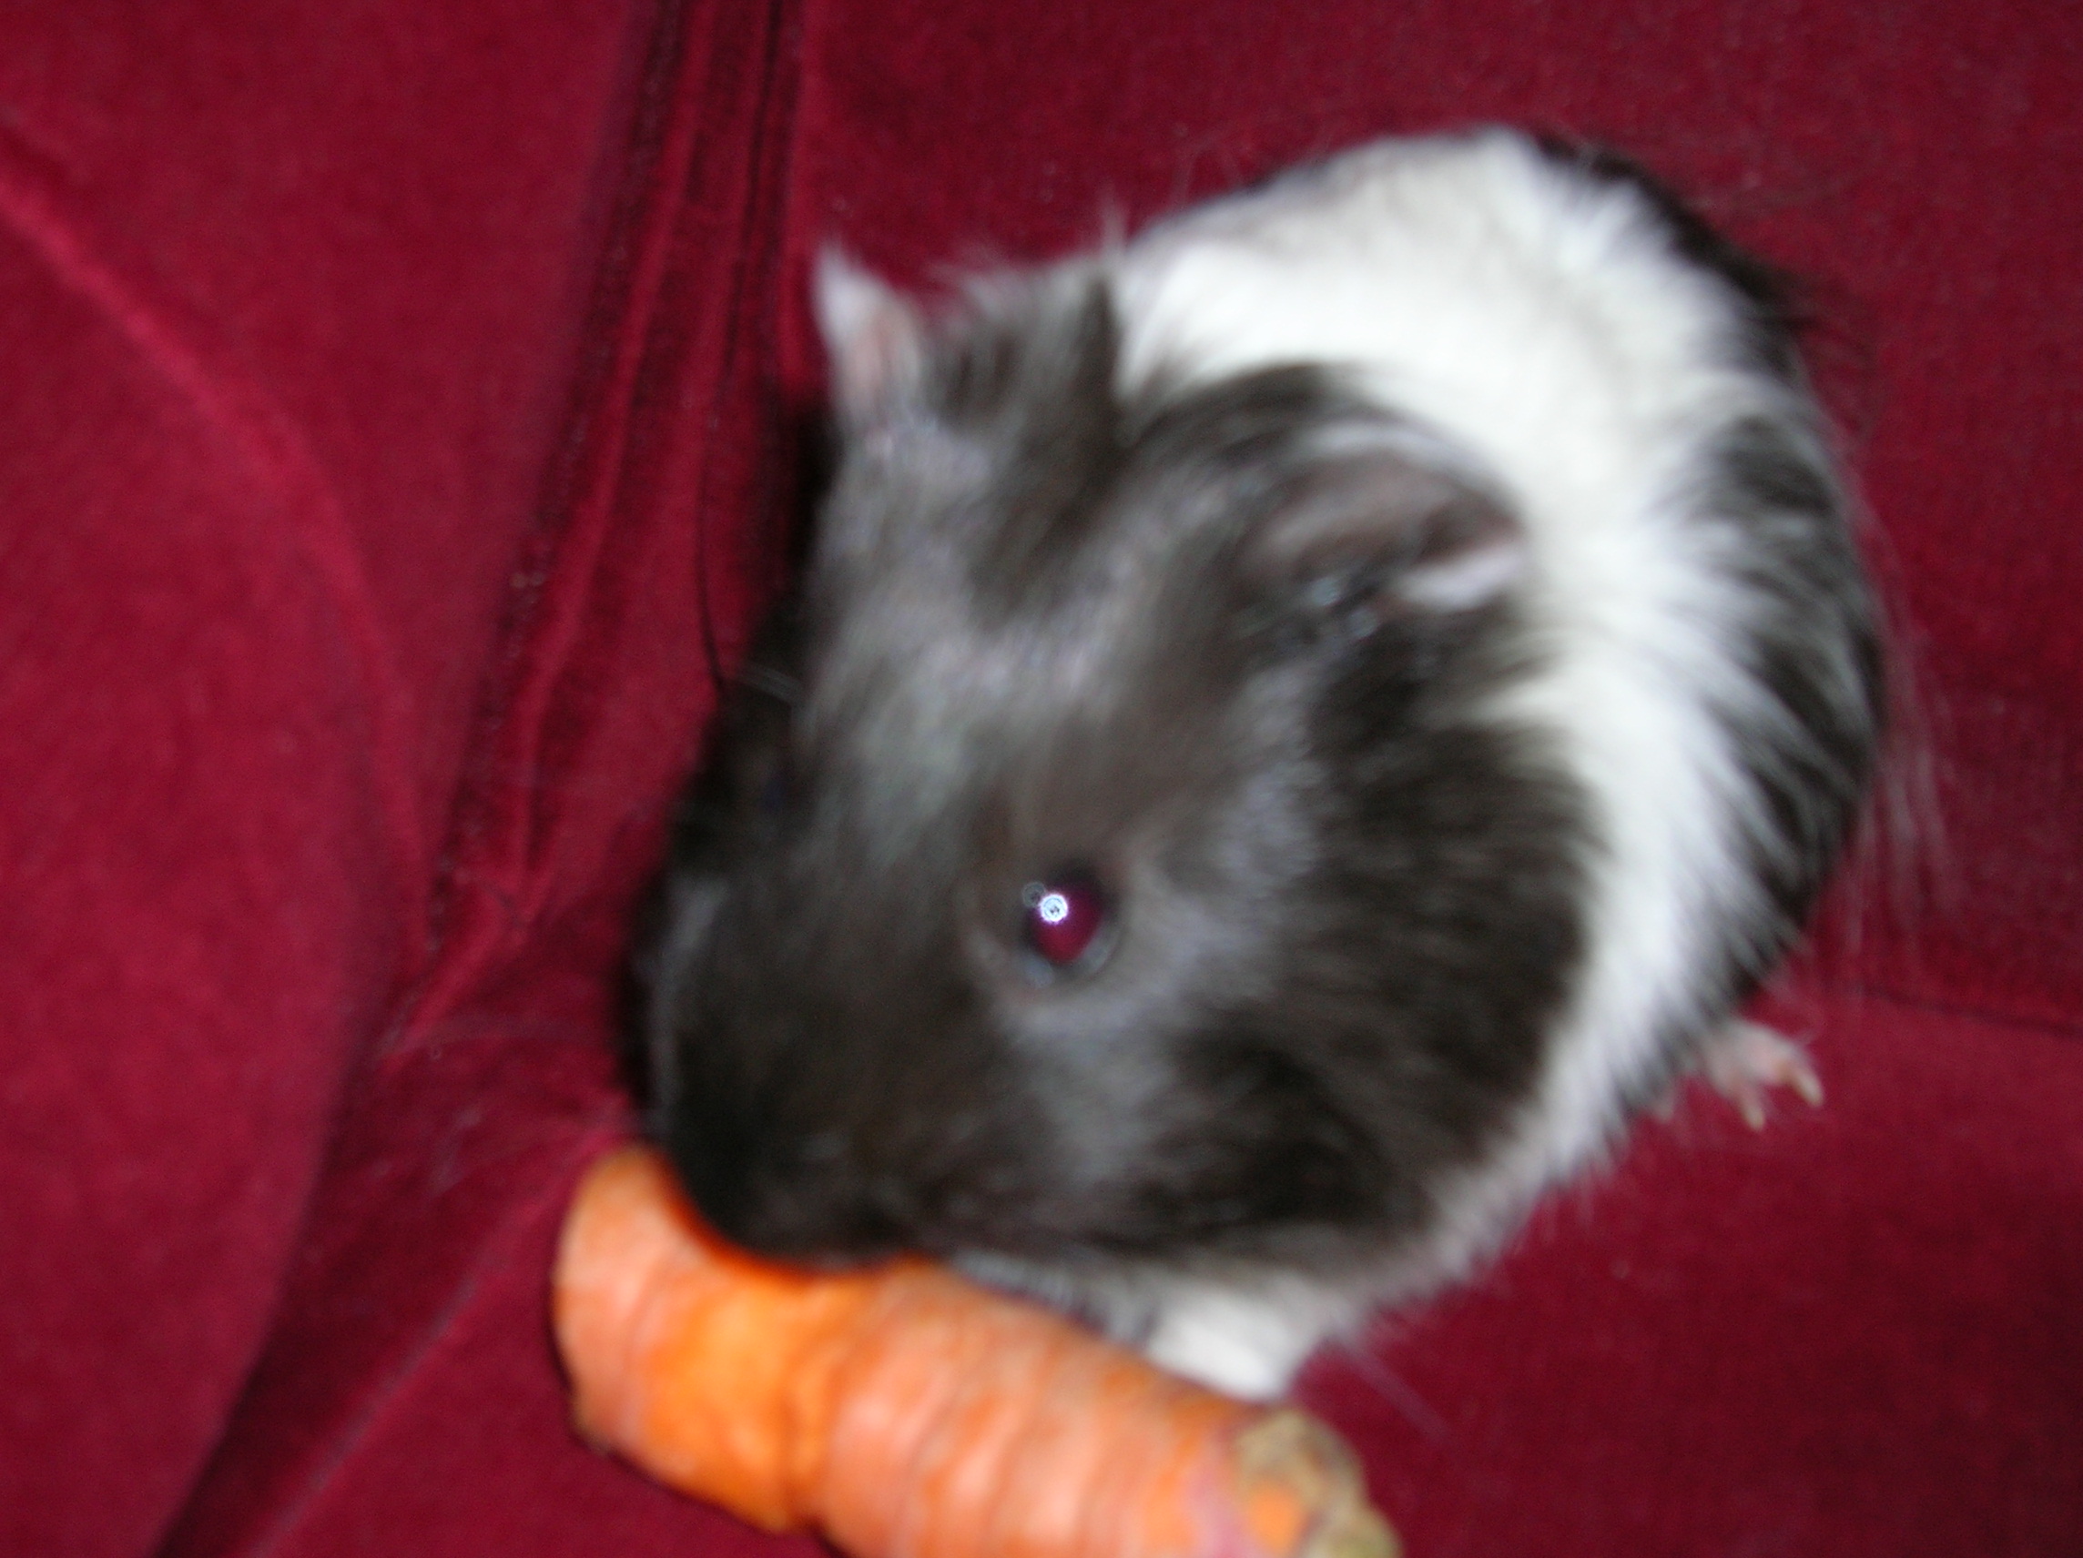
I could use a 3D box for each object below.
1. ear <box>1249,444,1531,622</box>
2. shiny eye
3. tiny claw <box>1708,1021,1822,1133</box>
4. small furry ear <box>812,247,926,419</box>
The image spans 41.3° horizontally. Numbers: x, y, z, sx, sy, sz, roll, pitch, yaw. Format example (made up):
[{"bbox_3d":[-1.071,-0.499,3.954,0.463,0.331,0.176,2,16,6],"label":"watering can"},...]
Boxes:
[{"bbox_3d":[0.036,-0.026,0.292,0.027,0.018,0.010,13,31,-13],"label":"ear"},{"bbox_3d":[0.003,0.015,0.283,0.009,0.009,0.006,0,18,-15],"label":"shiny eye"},{"bbox_3d":[0.087,0.036,0.333,0.012,0.008,0.011,31,44,27],"label":"tiny claw"},{"bbox_3d":[-0.019,-0.049,0.308,0.009,0.019,0.015,-29,26,-37],"label":"small furry ear"}]

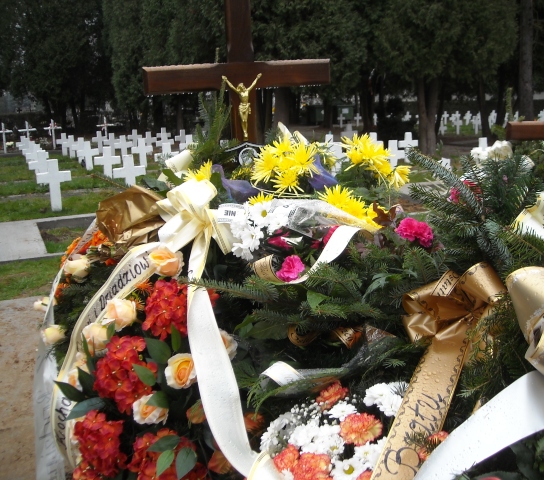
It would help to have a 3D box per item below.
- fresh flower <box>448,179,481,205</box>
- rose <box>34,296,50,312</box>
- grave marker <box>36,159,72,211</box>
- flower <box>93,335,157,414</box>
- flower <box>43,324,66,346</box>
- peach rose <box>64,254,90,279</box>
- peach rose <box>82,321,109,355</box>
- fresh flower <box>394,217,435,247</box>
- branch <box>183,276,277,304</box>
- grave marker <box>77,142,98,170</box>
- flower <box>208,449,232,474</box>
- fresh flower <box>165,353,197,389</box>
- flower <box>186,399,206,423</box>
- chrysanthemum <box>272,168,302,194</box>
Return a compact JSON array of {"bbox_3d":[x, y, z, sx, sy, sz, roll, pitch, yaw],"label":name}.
[{"bbox_3d":[0.553,-0.136,1.850,0.100,0.075,0.075,1,11,11],"label":"fresh flower"},{"bbox_3d":[-0.580,0.165,1.650,0.050,0.045,0.050,-9,13,-31],"label":"rose"},{"bbox_3d":[-3.672,-0.918,10.900,0.530,0.870,0.120,-6,12,-22],"label":"grave marker"},{"bbox_3d":[-0.324,0.295,1.420,0.140,0.170,0.120,1,11,11],"label":"flower"},{"bbox_3d":[-0.540,0.236,1.600,0.060,0.055,0.055,-12,15,-43],"label":"flower"},{"bbox_3d":[-0.475,0.065,1.580,0.057,0.056,0.057,8,15,40],"label":"peach rose"},{"bbox_3d":[-0.385,0.212,1.410,0.057,0.067,0.055,-2,11,0],"label":"peach rose"},{"bbox_3d":[0.370,-0.019,1.680,0.100,0.080,0.075,-2,11,-6],"label":"fresh flower"},{"bbox_3d":[-0.090,0.107,1.370,0.220,0.050,0.060,-5,12,-14],"label":"branch"},{"bbox_3d":[-4.790,-2.168,16.800,0.580,0.780,0.120,-6,12,-23],"label":"grave marker"},{"bbox_3d":[-0.101,0.435,1.270,0.052,0.055,0.050,-2,11,0],"label":"flower"},{"bbox_3d":[-0.171,0.246,1.220,0.072,0.070,0.058,-2,-14,-6],"label":"fresh flower"},{"bbox_3d":[-0.141,0.325,1.220,0.045,0.048,0.042,-1,-24,-1],"label":"flower"},{"bbox_3d":[0.040,-0.152,1.680,0.080,0.070,0.055,-2,-8,-3],"label":"chrysanthemum"}]

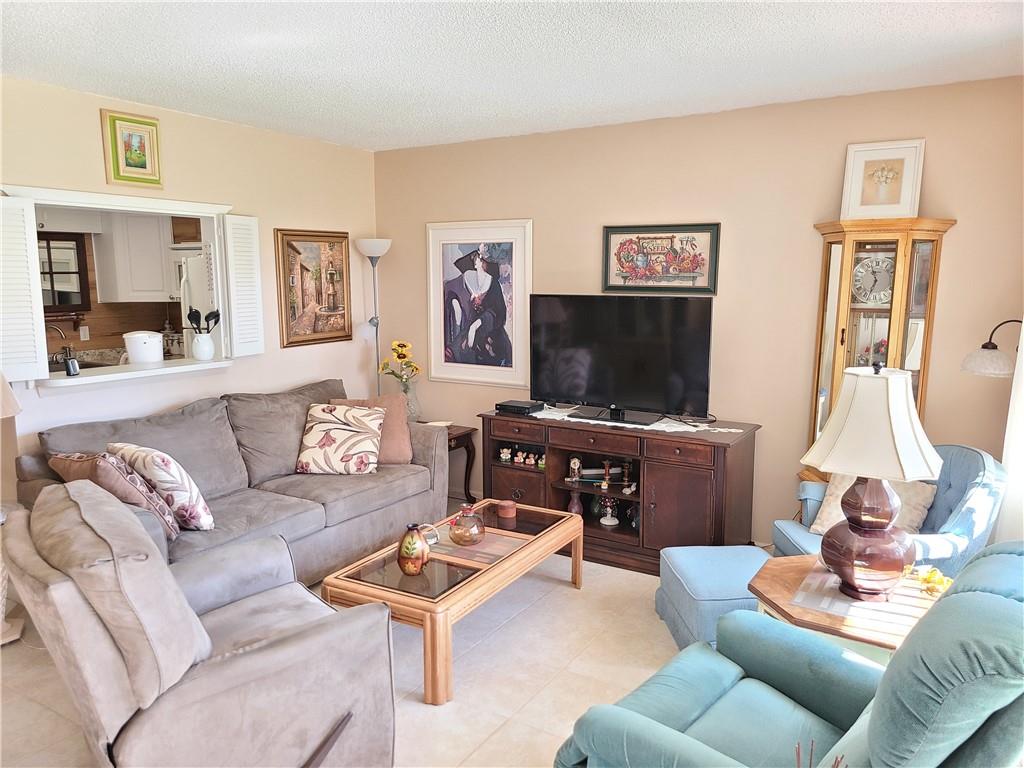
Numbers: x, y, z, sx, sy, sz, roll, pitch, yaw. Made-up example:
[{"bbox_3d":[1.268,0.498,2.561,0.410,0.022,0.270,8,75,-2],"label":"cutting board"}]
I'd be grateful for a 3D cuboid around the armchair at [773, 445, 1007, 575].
[{"bbox_3d":[1.560,0.687,3.194,0.760,0.870,0.810,0,8,2],"label":"armchair"}]

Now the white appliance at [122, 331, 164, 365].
[{"bbox_3d":[-2.167,-0.215,4.530,0.230,0.200,0.240,5,10,32],"label":"white appliance"}]

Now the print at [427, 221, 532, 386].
[{"bbox_3d":[-0.235,-0.539,5.213,0.850,1.095,0.035,5,10,32],"label":"print"}]

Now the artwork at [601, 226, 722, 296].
[{"bbox_3d":[0.856,-0.723,4.480,0.720,0.400,0.030,5,10,32],"label":"artwork"}]

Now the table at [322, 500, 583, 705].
[{"bbox_3d":[-0.200,0.901,3.475,0.570,0.375,1.257,5,9,29],"label":"table"}]

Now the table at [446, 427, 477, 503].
[{"bbox_3d":[-0.594,0.572,5.281,0.580,0.520,0.440,5,9,32],"label":"table"}]

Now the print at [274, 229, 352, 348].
[{"bbox_3d":[-1.294,-0.630,5.081,0.045,0.745,0.625,5,9,32],"label":"print"}]

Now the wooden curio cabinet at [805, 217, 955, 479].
[{"bbox_3d":[1.738,0.129,3.802,0.650,1.825,0.350,5,9,32],"label":"wooden curio cabinet"}]

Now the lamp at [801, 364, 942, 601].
[{"bbox_3d":[1.166,0.308,2.493,0.410,0.760,0.410,5,10,32],"label":"lamp"}]

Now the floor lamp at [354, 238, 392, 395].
[{"bbox_3d":[-0.963,-0.123,5.508,0.270,1.790,0.270,5,10,32],"label":"floor lamp"}]

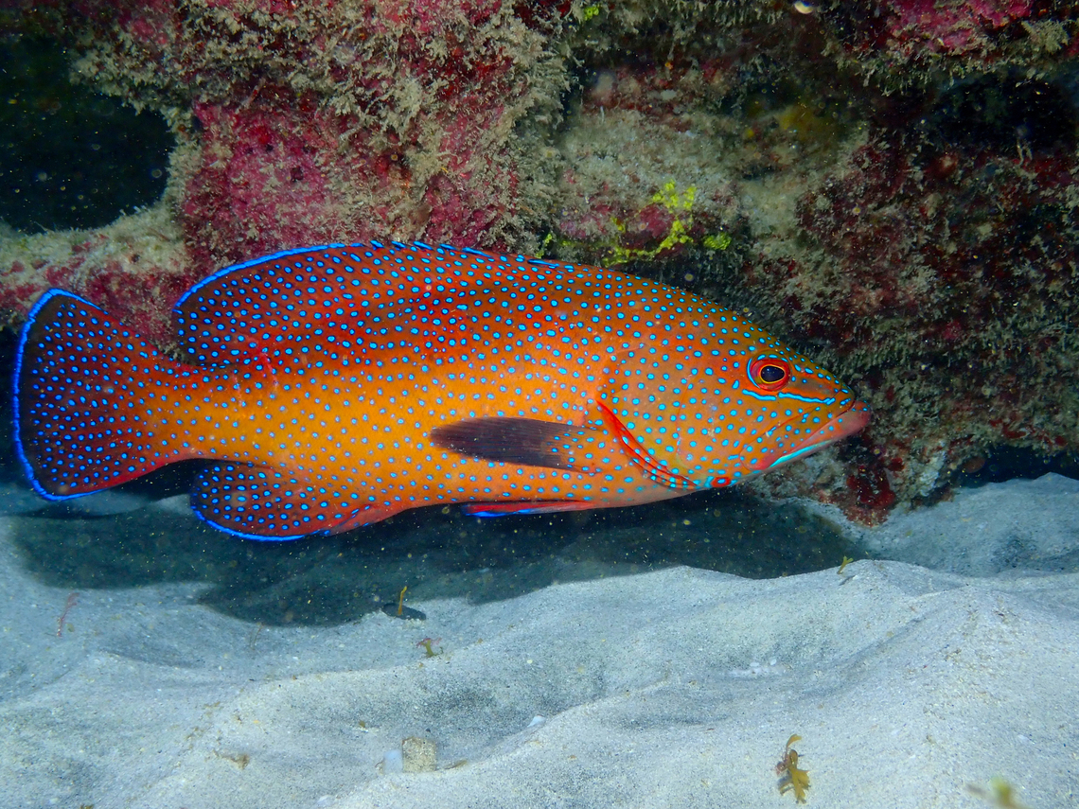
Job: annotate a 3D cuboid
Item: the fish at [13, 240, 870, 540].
[{"bbox_3d":[-0.042,-0.006,0.750,0.360,0.126,0.065,1,6,0],"label":"fish"}]

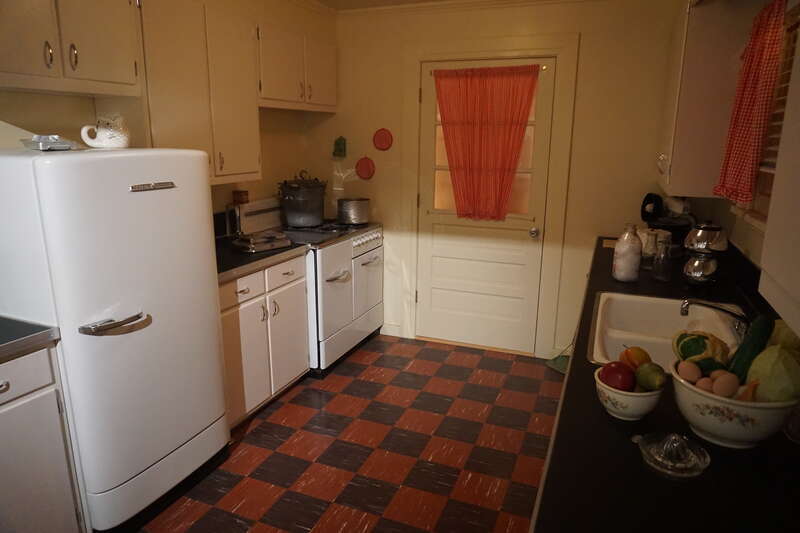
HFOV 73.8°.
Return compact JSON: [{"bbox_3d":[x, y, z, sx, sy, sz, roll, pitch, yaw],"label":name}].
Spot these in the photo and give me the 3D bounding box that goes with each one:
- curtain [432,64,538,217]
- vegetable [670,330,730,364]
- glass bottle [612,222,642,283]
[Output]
[{"bbox_3d":[0.559,-0.818,3.635,0.700,1.020,0.050,6,15,21],"label":"curtain"},{"bbox_3d":[0.697,0.191,1.230,0.118,0.085,0.105,9,15,30],"label":"vegetable"},{"bbox_3d":[1.057,-0.065,2.466,0.113,0.256,0.113,6,14,21],"label":"glass bottle"}]

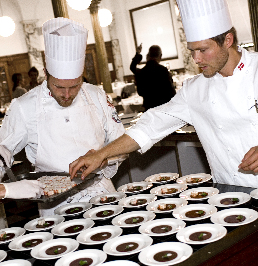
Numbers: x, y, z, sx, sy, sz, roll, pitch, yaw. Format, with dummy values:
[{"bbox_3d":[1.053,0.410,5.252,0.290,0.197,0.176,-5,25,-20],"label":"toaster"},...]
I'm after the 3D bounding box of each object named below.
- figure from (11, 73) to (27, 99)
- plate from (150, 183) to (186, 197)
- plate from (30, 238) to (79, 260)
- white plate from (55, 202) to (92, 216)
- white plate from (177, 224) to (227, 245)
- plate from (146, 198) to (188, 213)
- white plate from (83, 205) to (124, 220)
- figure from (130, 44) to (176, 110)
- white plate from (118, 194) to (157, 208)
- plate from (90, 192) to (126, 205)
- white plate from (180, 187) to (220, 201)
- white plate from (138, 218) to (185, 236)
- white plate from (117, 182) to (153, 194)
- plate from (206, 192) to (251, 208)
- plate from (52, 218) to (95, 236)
[{"bbox_3d":[-1.666,-0.179,7.634,0.300,1.600,0.450,-8,10,8],"label":"figure"},{"bbox_3d":[0.206,0.304,2.398,0.195,0.027,0.195,-9,10,2],"label":"plate"},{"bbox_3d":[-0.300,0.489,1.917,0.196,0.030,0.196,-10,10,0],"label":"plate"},{"bbox_3d":[-0.279,0.393,2.343,0.195,0.027,0.195,-9,10,0],"label":"white plate"},{"bbox_3d":[0.287,0.406,1.821,0.196,0.030,0.196,-9,10,2],"label":"white plate"},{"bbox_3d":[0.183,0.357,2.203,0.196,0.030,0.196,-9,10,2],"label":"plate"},{"bbox_3d":[-0.120,0.389,2.218,0.195,0.027,0.195,-9,10,2],"label":"white plate"},{"bbox_3d":[0.449,-0.331,6.135,0.560,1.745,0.420,-11,10,-6],"label":"figure"},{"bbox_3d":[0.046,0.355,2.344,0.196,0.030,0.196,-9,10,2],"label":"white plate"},{"bbox_3d":[-0.108,0.352,2.421,0.195,0.027,0.195,-9,10,2],"label":"plate"},{"bbox_3d":[0.343,0.305,2.265,0.195,0.027,0.195,-9,10,2],"label":"white plate"},{"bbox_3d":[0.139,0.398,1.922,0.195,0.027,0.195,-9,10,2],"label":"white plate"},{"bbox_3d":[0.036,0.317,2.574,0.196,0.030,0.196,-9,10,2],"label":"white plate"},{"bbox_3d":[0.456,0.312,2.116,0.195,0.027,0.195,-9,10,2],"label":"plate"},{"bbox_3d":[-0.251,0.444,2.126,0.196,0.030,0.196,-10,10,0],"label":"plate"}]

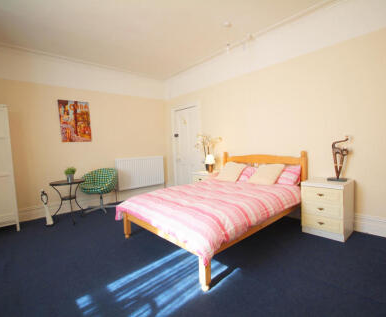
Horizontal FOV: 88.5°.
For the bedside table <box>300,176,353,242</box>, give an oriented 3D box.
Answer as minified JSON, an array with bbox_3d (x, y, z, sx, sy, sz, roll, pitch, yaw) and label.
[{"bbox_3d":[1.647,0.590,2.432,0.410,0.620,0.420,-4,3,-42],"label":"bedside table"}]

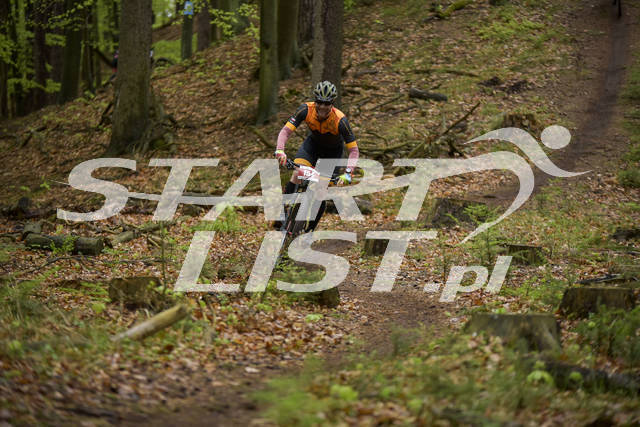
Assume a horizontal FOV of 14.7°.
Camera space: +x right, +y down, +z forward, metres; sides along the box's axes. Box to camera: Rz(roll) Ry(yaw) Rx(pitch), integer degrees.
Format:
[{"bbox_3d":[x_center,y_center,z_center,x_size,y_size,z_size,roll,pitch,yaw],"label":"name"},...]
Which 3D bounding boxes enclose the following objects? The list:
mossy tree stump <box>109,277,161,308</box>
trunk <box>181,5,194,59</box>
[{"bbox_3d":[-1.222,0.520,16.400,0.340,0.210,0.330,0,0,0],"label":"mossy tree stump"},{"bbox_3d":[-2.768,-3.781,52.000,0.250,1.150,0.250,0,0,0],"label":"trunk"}]

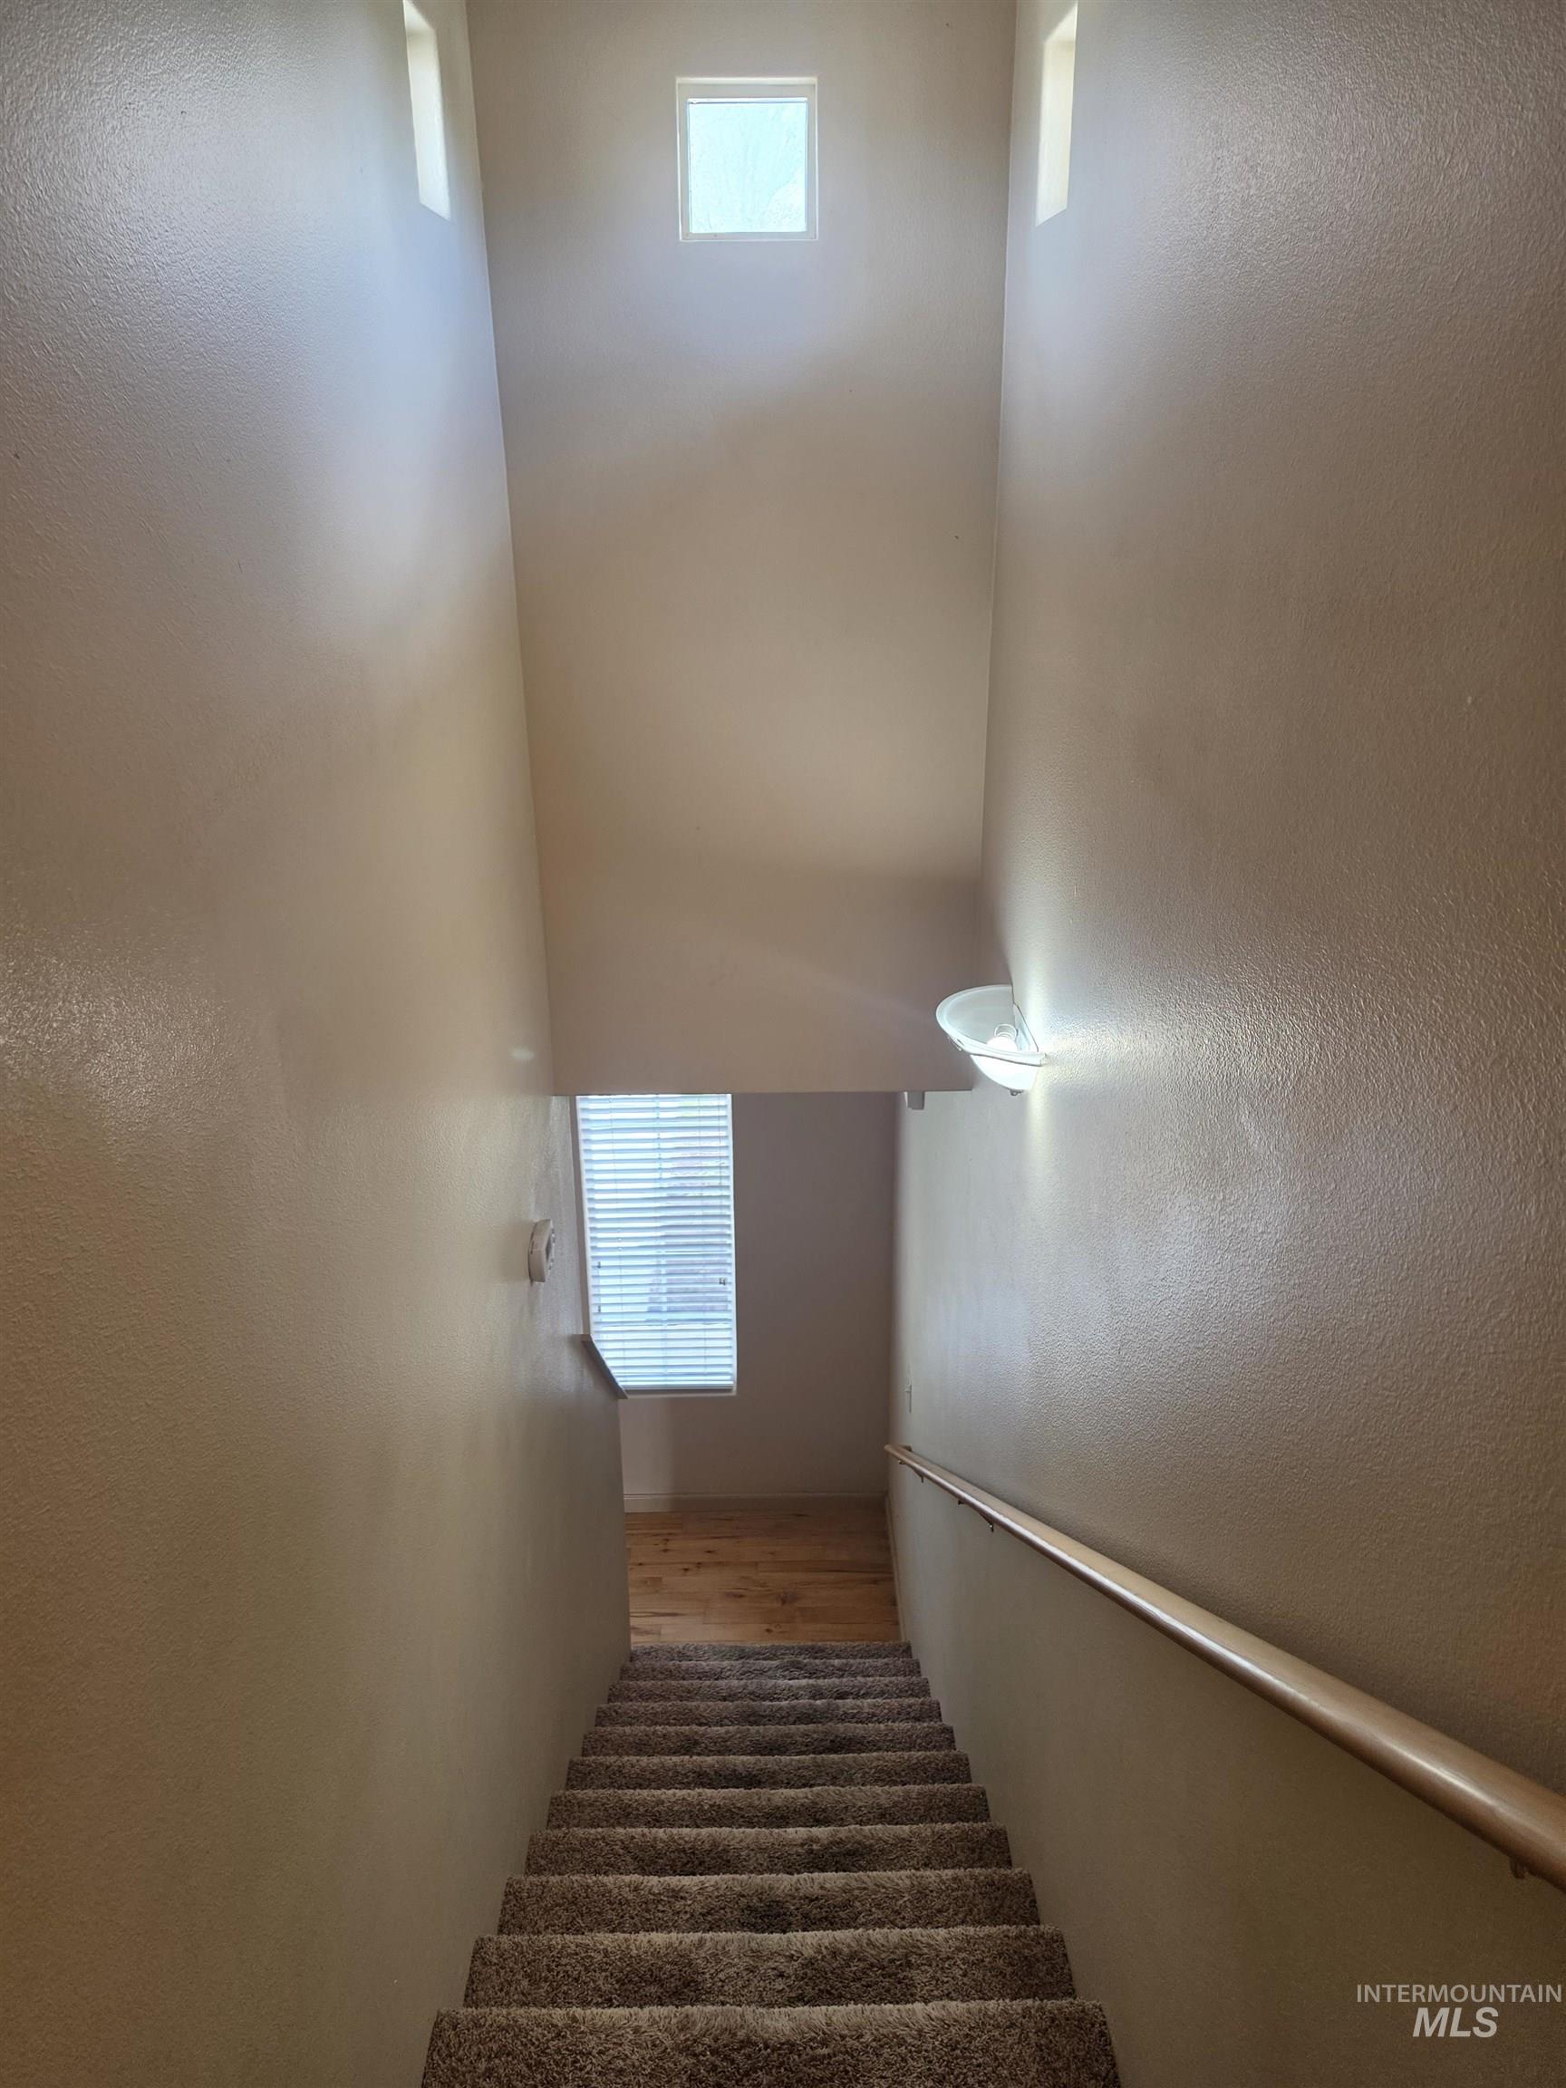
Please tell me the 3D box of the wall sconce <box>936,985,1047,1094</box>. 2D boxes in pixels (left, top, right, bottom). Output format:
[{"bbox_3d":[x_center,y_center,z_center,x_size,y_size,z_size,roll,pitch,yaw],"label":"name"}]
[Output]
[{"bbox_3d":[0.399,0.029,2.772,0.180,0.170,0.375,-1,22,-1],"label":"wall sconce"}]

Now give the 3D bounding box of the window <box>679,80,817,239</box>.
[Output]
[{"bbox_3d":[-0.070,-1.778,2.805,0.276,0.280,0.080,-1,22,-1],"label":"window"}]

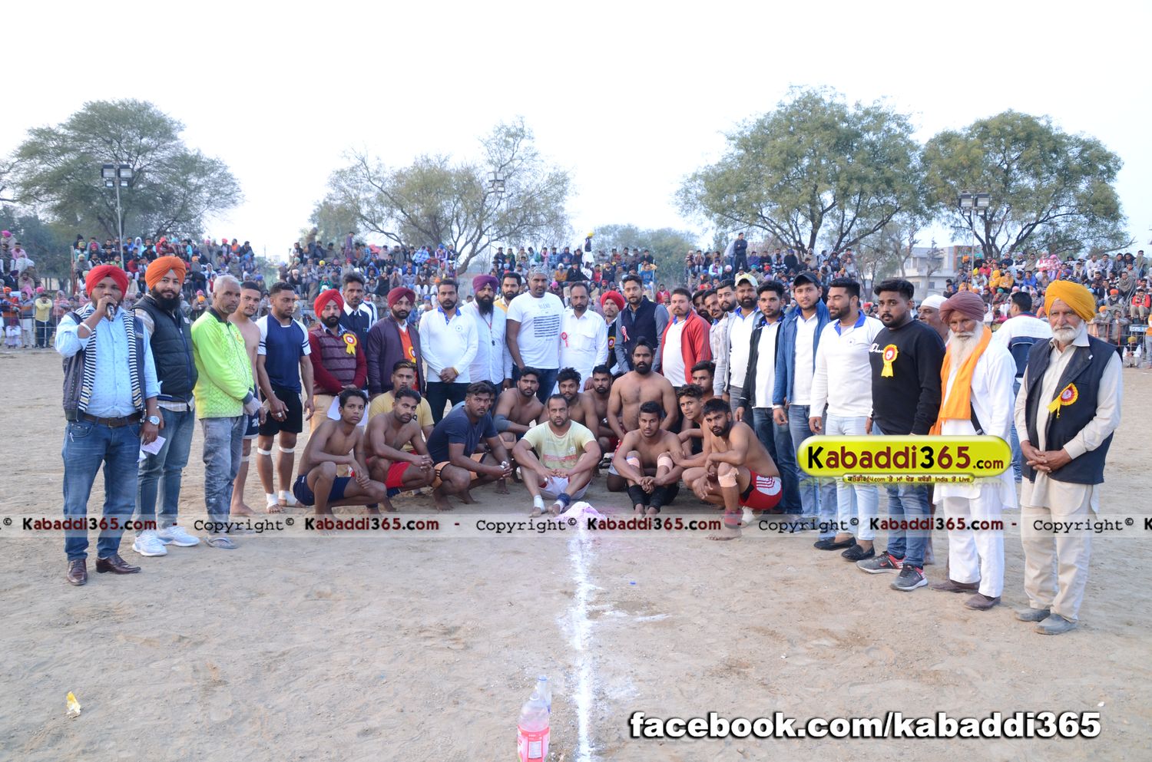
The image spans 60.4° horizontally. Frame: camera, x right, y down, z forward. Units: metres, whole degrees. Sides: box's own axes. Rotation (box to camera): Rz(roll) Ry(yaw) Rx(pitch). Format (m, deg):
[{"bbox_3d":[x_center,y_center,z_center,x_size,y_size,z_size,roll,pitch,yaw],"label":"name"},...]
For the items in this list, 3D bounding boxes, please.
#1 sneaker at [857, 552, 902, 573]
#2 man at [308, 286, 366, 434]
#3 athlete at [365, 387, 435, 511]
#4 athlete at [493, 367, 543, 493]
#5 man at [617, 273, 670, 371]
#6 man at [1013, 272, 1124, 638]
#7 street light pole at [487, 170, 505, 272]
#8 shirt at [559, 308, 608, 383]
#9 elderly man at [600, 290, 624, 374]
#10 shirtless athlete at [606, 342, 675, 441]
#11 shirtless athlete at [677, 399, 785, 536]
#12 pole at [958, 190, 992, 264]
[{"bbox_3d":[1.817,1.077,5.929,0.288,0.120,0.110,-1,6,-22],"label":"sneaker"},{"bbox_3d":[-1.928,0.096,8.000,0.520,1.690,0.340,0,5,-12],"label":"man"},{"bbox_3d":[-1.379,0.506,7.720,0.600,0.930,0.700,-2,5,-27],"label":"athlete"},{"bbox_3d":[-0.459,0.409,8.350,0.560,1.020,0.660,-1,5,-14],"label":"athlete"},{"bbox_3d":[0.601,-0.039,9.000,0.530,1.830,0.370,1,5,14],"label":"man"},{"bbox_3d":[2.482,0.371,5.010,0.360,1.747,0.540,-2,5,-38],"label":"man"},{"bbox_3d":[-2.962,-4.539,36.000,0.700,6.200,0.450,0,5,-5],"label":"street light pole"},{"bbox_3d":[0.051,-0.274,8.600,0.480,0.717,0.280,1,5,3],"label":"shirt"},{"bbox_3d":[0.327,-0.002,9.100,0.500,1.662,0.310,1,5,6],"label":"elderly man"},{"bbox_3d":[0.579,0.271,8.550,0.660,1.280,0.620,1,4,3],"label":"shirtless athlete"},{"bbox_3d":[1.106,0.594,7.044,0.720,0.949,0.600,-2,5,-35],"label":"shirtless athlete"},{"bbox_3d":[11.655,-3.223,29.000,0.880,4.720,0.350,1,5,6],"label":"pole"}]

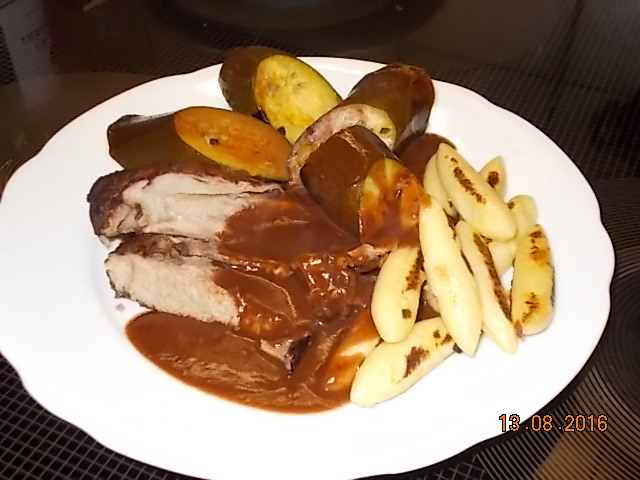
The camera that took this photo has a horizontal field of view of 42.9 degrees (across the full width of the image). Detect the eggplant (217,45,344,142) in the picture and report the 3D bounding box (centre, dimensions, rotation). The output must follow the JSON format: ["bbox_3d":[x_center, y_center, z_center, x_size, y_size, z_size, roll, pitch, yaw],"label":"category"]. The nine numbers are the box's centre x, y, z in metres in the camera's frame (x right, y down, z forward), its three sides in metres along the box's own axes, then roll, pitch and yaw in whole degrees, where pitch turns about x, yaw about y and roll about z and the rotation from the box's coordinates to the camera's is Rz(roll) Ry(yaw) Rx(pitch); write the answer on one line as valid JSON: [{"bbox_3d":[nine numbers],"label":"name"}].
[{"bbox_3d":[-0.020,-0.073,0.408,0.066,0.038,0.038,33,52,26],"label":"eggplant"}]

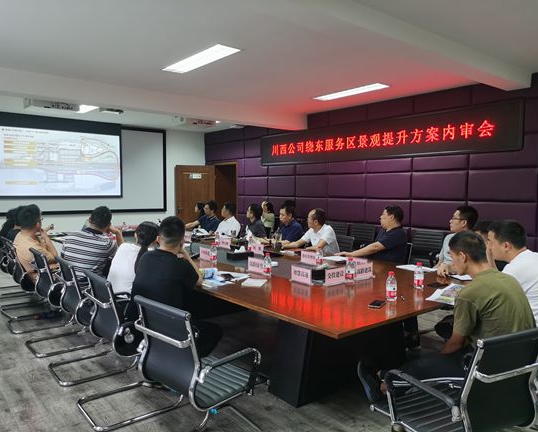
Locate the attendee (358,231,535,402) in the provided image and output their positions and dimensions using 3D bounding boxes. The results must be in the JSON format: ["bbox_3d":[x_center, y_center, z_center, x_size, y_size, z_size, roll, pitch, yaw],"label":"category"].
[{"bbox_3d":[0.986,0.693,2.565,0.550,1.240,0.930,-3,4,-43],"label":"attendee"}]

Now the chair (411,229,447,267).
[{"bbox_3d":[1.985,0.696,6.121,0.600,0.950,0.550,-2,4,-39],"label":"chair"}]

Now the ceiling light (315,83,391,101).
[{"bbox_3d":[1.177,-1.819,6.583,0.280,0.060,1.250,-2,4,-39],"label":"ceiling light"}]

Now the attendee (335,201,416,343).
[{"bbox_3d":[1.112,0.546,4.709,0.880,1.290,0.600,0,3,-15],"label":"attendee"}]

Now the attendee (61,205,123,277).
[{"bbox_3d":[-1.657,0.550,4.378,0.620,1.270,0.780,1,3,15],"label":"attendee"}]

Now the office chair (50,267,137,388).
[{"bbox_3d":[-0.941,0.823,3.045,0.600,0.890,0.540,-2,4,-39],"label":"office chair"}]

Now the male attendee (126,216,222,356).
[{"bbox_3d":[-0.602,0.651,3.122,0.550,1.280,0.740,2,3,24],"label":"male attendee"}]

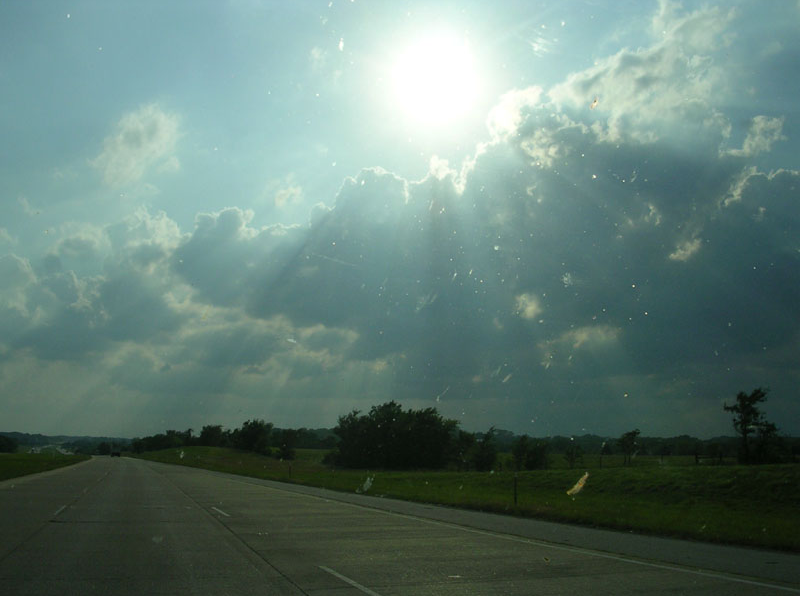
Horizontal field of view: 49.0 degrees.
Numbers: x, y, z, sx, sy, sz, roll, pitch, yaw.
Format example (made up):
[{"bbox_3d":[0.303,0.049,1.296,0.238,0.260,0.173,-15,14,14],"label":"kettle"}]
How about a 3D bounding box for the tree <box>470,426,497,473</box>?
[{"bbox_3d":[8.467,15.181,88.000,2.810,4.630,2.670,0,-10,5],"label":"tree"}]

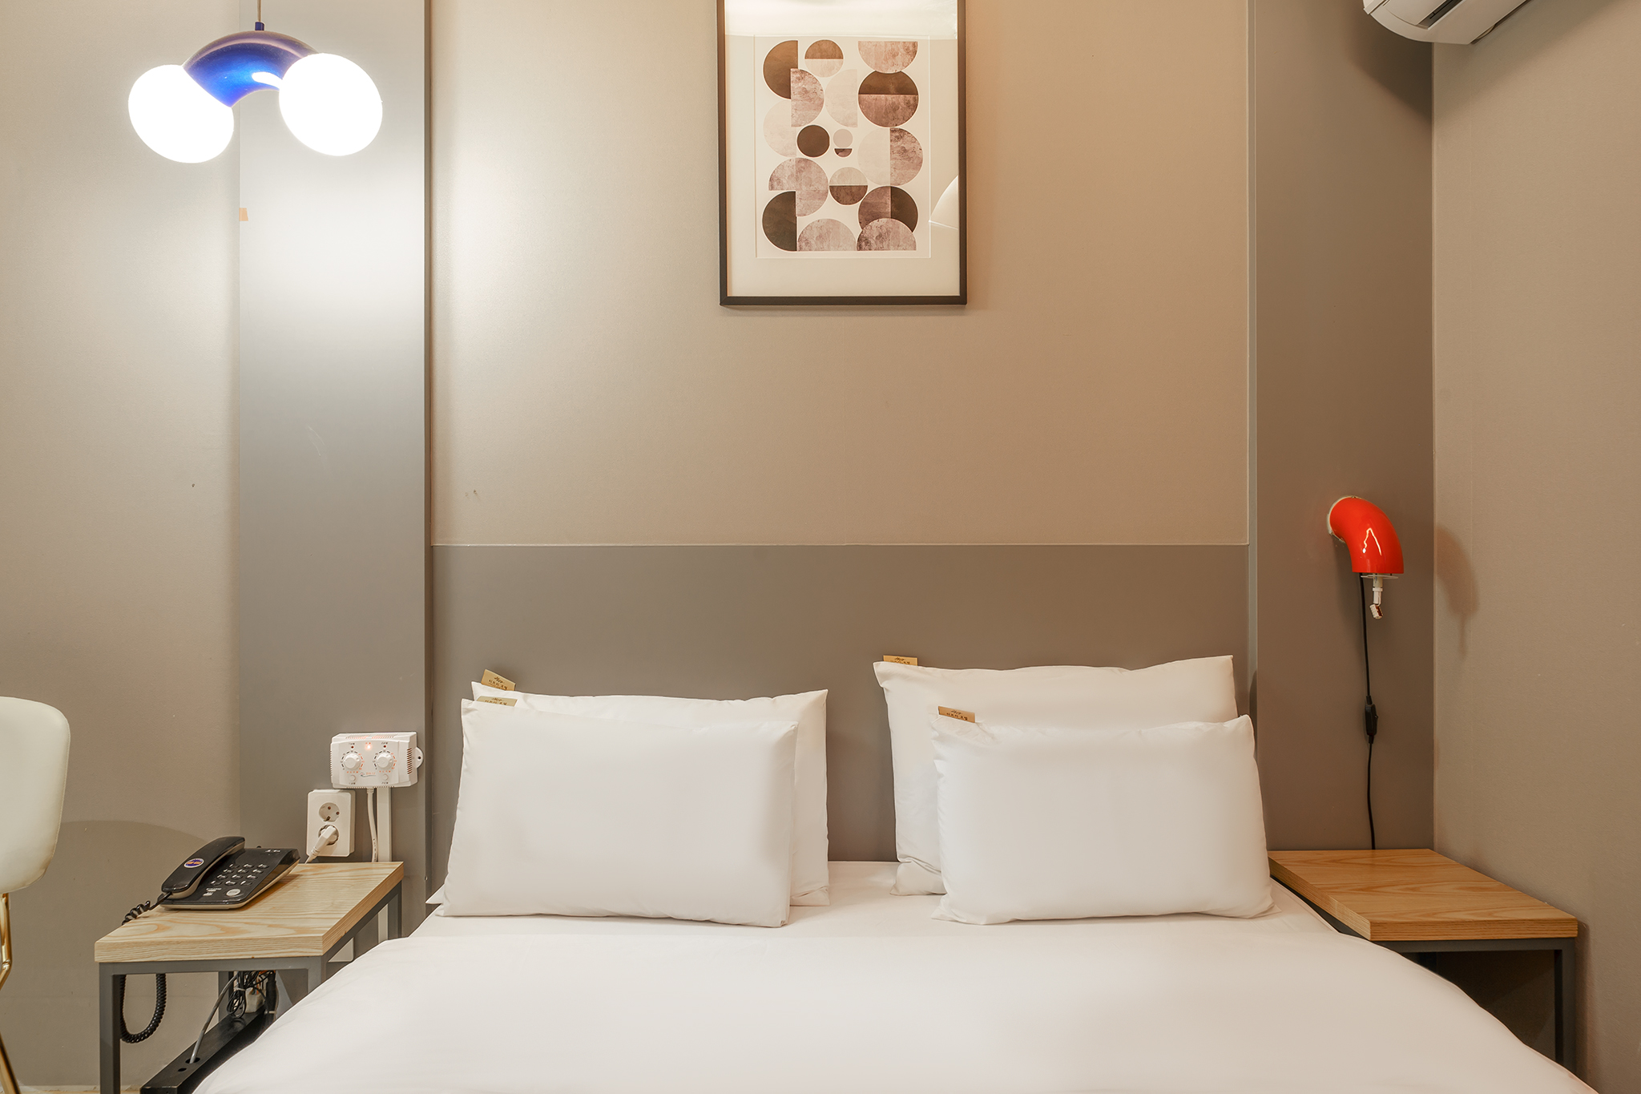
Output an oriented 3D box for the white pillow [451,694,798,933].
[{"bbox_3d":[-0.342,0.448,1.857,0.595,0.370,0.140,0,-24,4],"label":"white pillow"}]

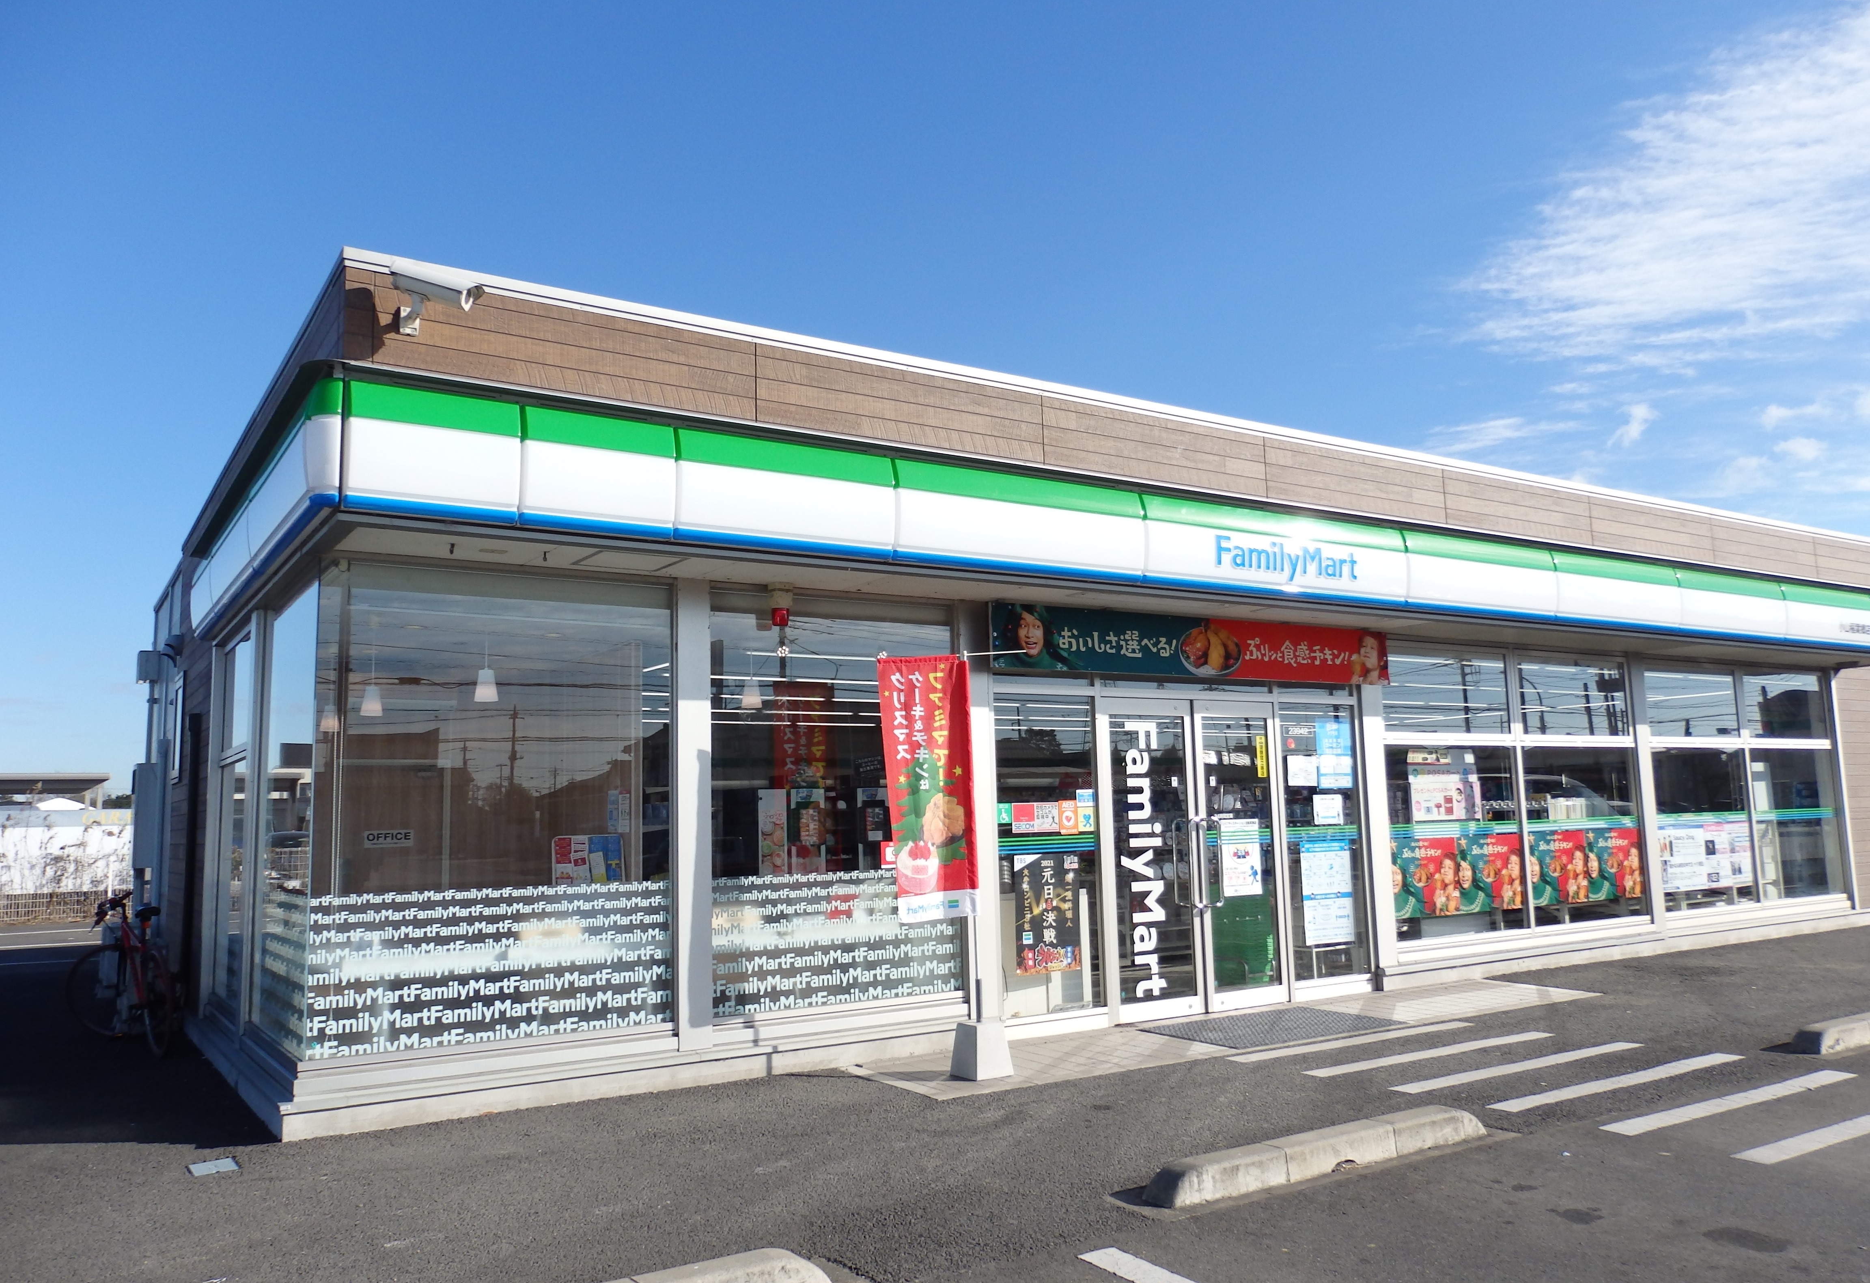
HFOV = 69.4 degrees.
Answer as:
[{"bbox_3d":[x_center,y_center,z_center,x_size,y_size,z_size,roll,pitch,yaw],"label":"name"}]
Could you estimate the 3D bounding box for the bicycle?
[{"bbox_3d":[-5.418,2.219,9.127,0.550,1.020,1.620,5,-10,-42],"label":"bicycle"}]

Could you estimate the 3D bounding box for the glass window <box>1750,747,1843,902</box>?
[{"bbox_3d":[9.056,1.908,14.162,1.701,1.546,0.050,3,-9,-33],"label":"glass window"}]

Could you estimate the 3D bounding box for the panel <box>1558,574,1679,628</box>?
[{"bbox_3d":[5.470,-0.305,10.803,1.797,0.359,0.080,3,-8,-33],"label":"panel"}]

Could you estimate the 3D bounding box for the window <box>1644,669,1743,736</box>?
[{"bbox_3d":[7.500,0.627,13.348,1.639,0.637,0.050,3,-9,-33],"label":"window"}]

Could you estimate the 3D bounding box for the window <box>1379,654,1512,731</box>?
[{"bbox_3d":[4.284,0.428,11.260,1.669,0.660,0.060,3,-8,-33],"label":"window"}]

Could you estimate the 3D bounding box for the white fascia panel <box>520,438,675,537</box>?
[{"bbox_3d":[-1.621,-0.728,6.514,0.763,0.374,0.100,3,-9,-33],"label":"white fascia panel"}]

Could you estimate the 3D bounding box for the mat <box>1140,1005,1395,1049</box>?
[{"bbox_3d":[2.165,2.450,8.629,1.503,0.020,0.946,3,-9,-33],"label":"mat"}]

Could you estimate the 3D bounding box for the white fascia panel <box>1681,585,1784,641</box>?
[{"bbox_3d":[7.127,-0.237,12.027,1.828,0.375,0.080,3,-8,-33],"label":"white fascia panel"}]

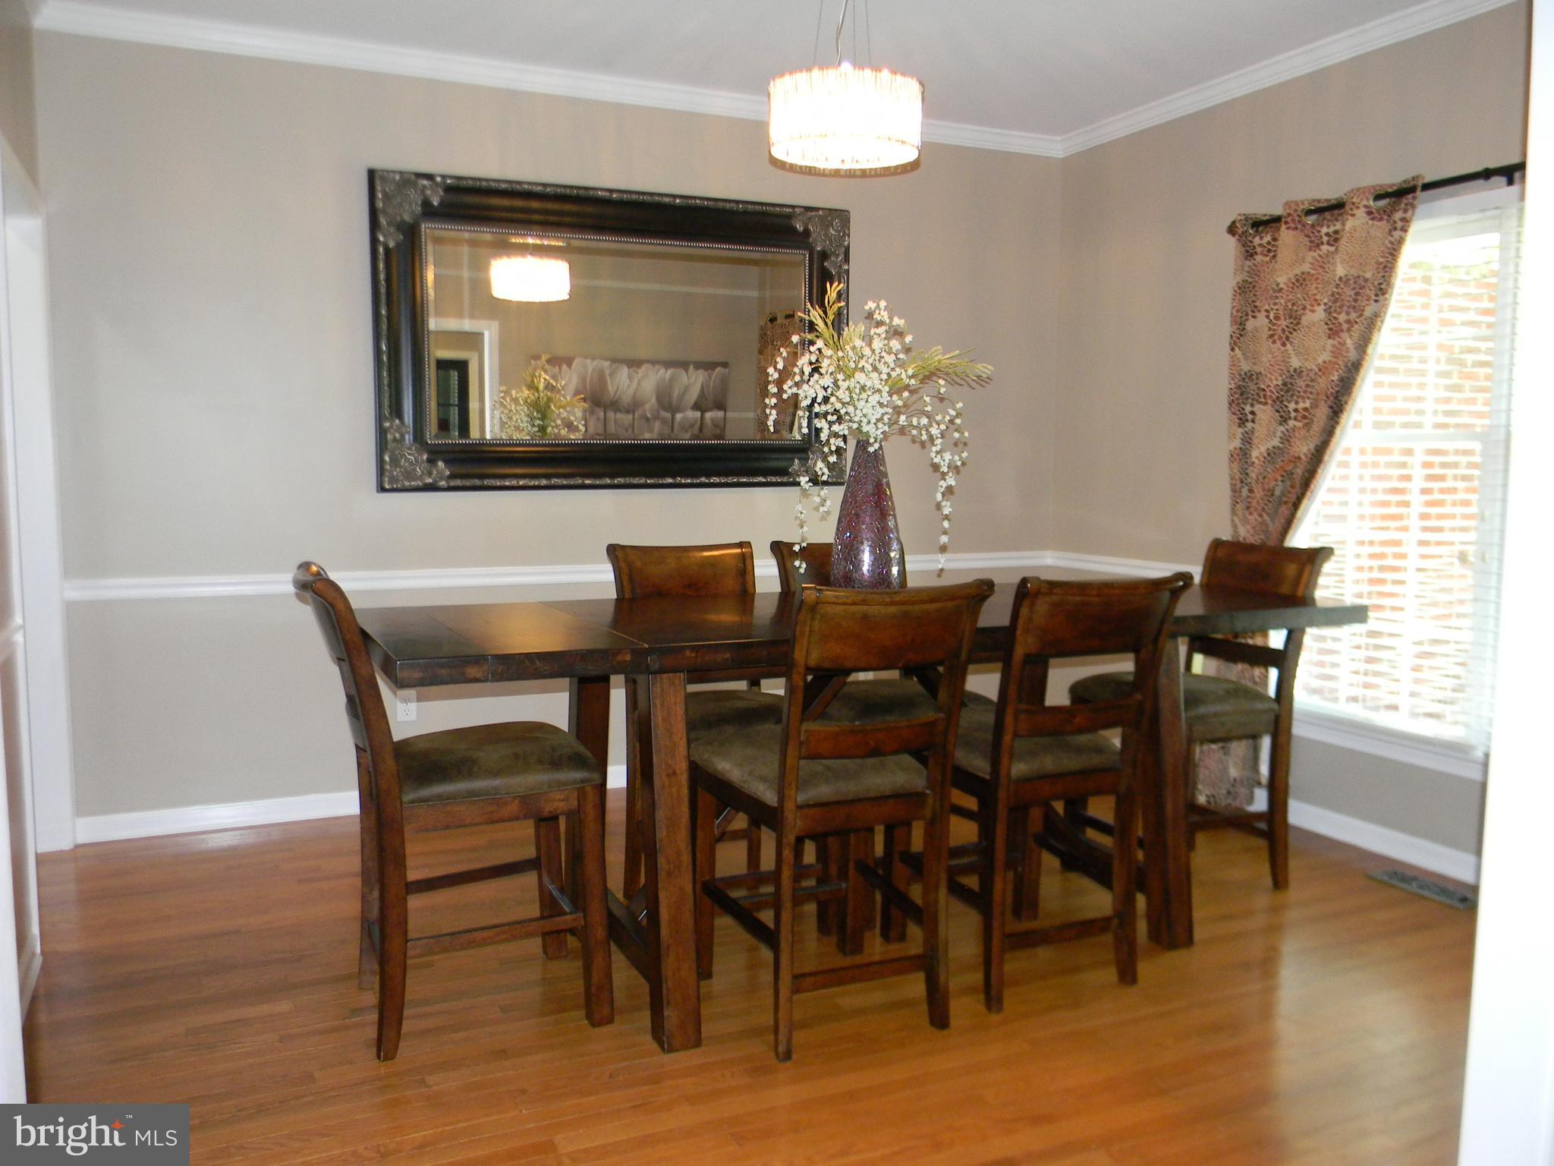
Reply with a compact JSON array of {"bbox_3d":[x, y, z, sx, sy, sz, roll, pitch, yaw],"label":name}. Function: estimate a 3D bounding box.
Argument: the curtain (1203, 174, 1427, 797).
[{"bbox_3d":[1.837,-0.228,4.387,0.140,2.180,0.820,-2,6,-24],"label":"curtain"}]

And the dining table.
[{"bbox_3d":[0.278,0.521,3.425,2.640,0.917,0.880,-2,6,-25],"label":"dining table"}]

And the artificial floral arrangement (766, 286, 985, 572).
[{"bbox_3d":[0.238,-0.397,3.340,0.540,0.790,0.460,-2,6,-24],"label":"artificial floral arrangement"}]

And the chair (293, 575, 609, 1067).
[{"bbox_3d":[-0.769,0.489,2.946,0.660,1.060,0.480,-2,6,-24],"label":"chair"}]

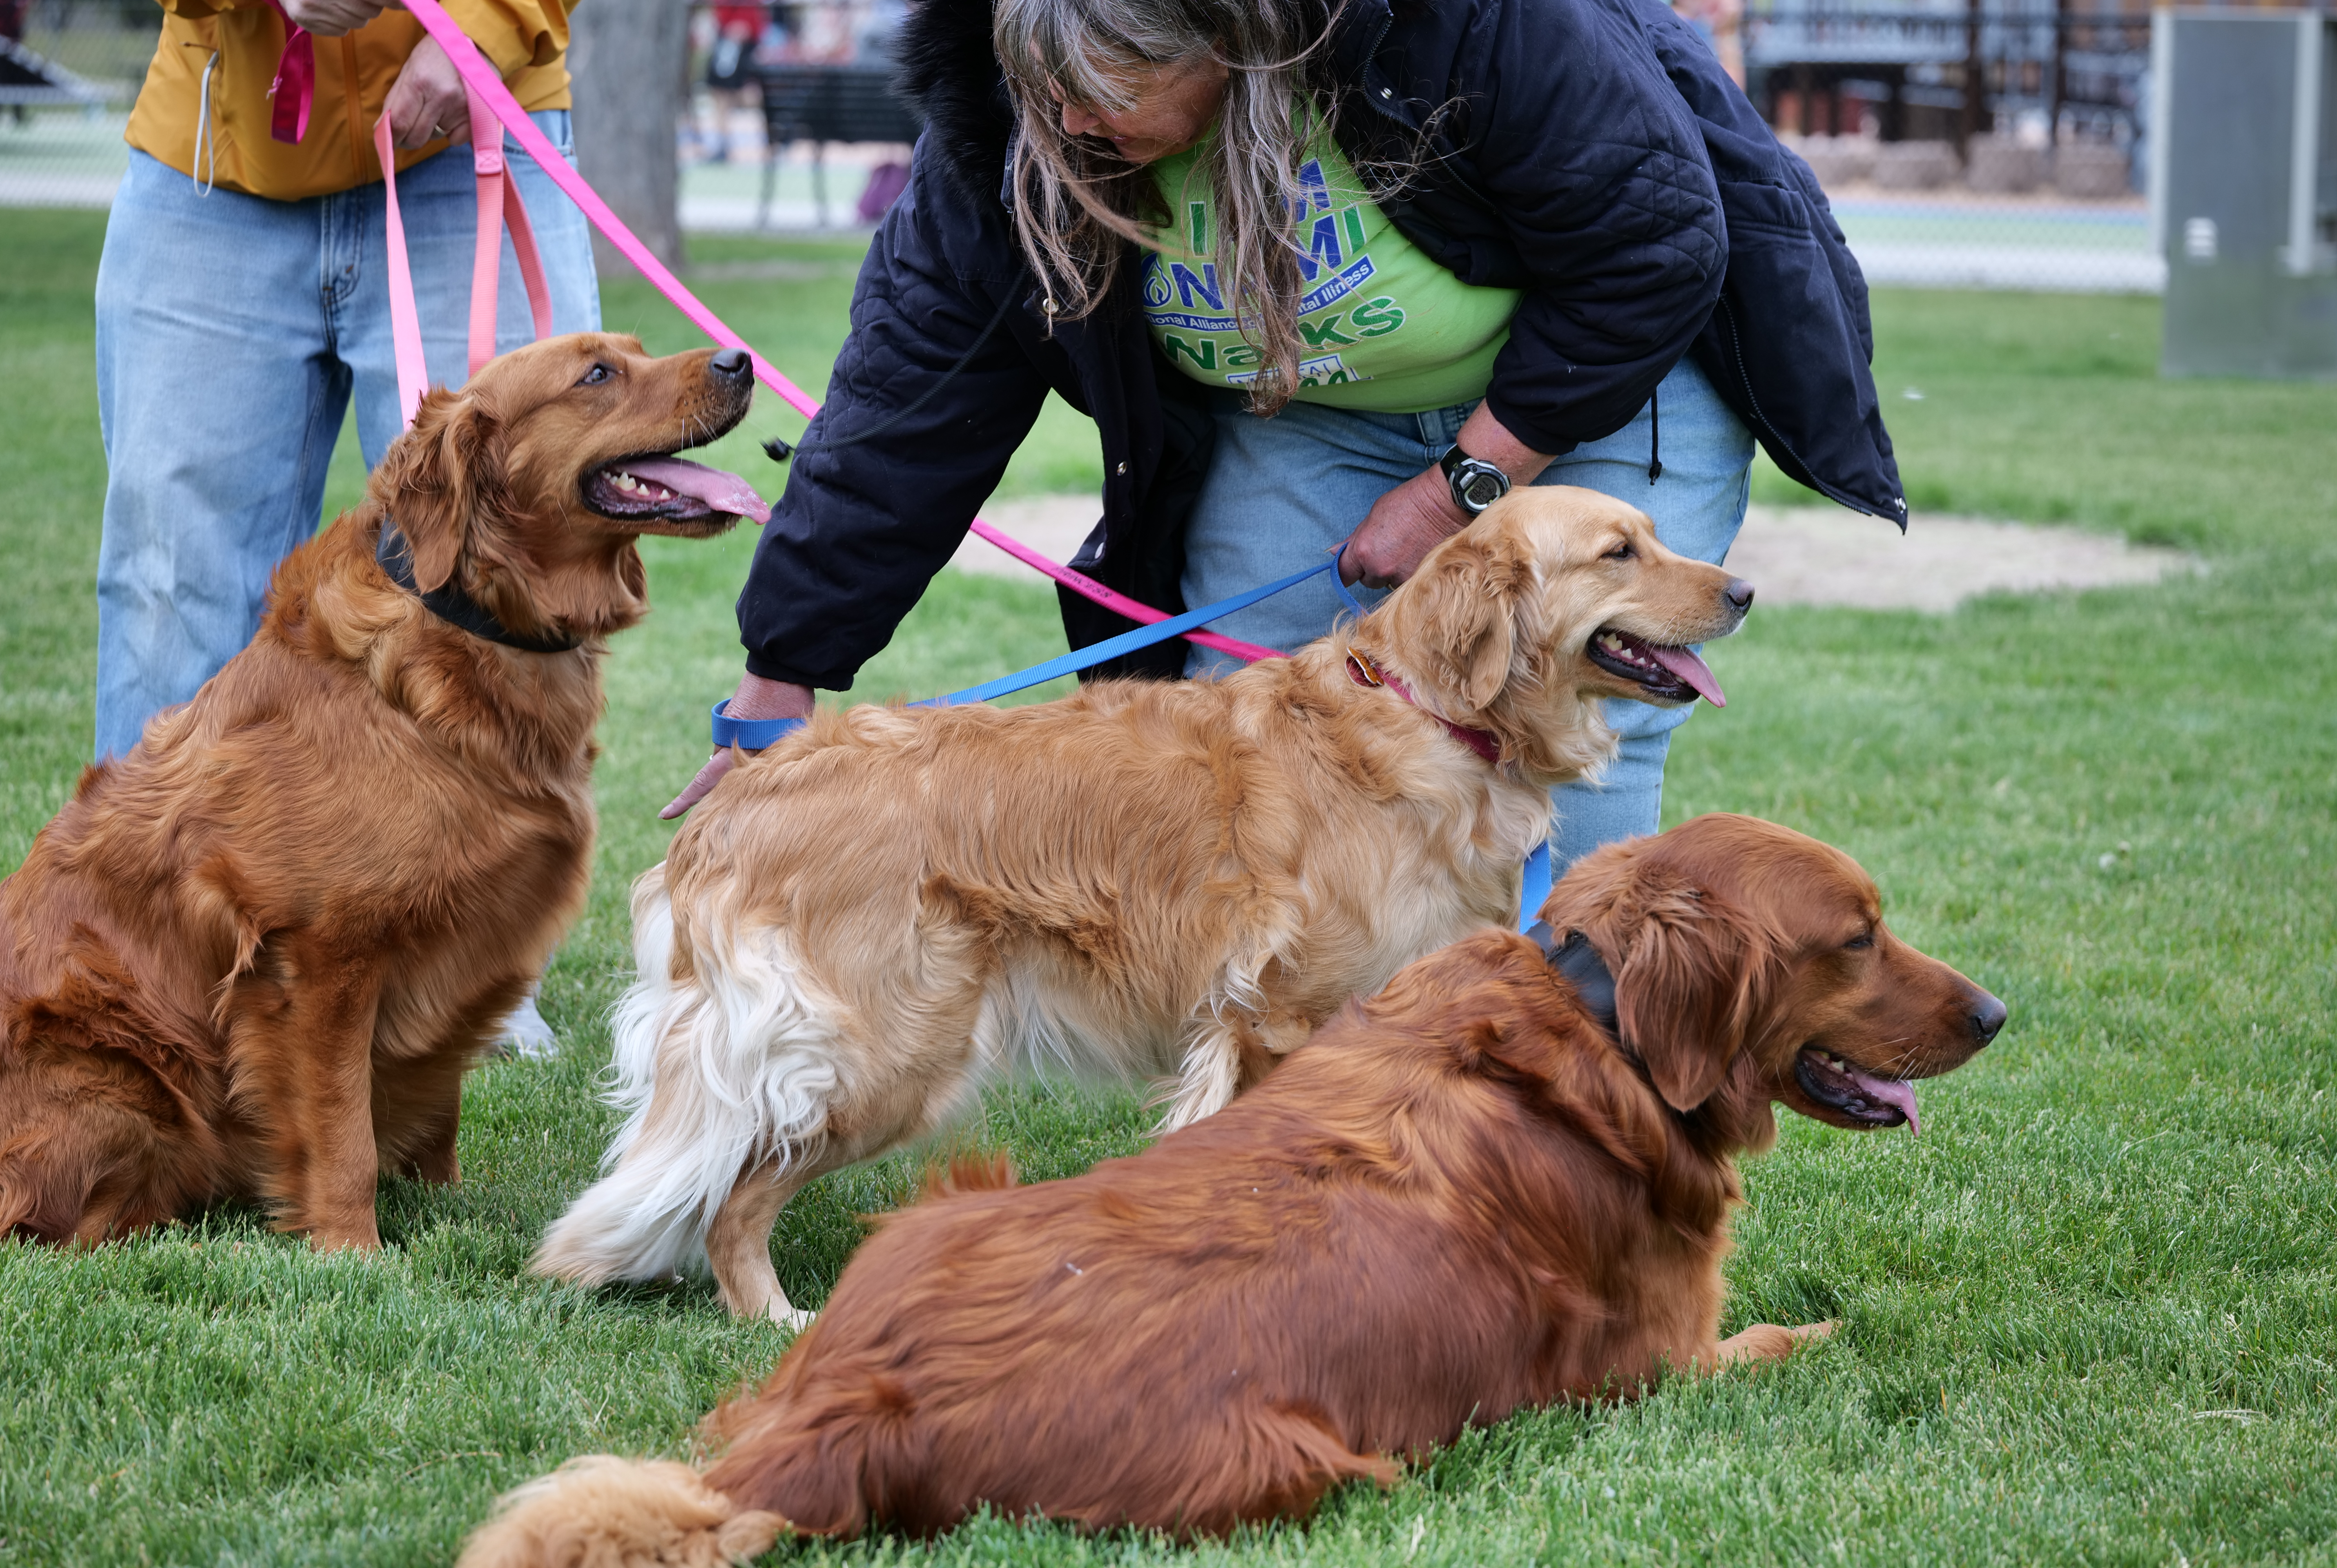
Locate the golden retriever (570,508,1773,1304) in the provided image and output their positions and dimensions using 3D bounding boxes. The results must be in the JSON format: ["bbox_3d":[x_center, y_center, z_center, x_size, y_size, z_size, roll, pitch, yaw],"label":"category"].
[{"bbox_3d":[-0.021,0.073,5.066,0.980,0.630,0.300,-2,7,-17],"label":"golden retriever"}]

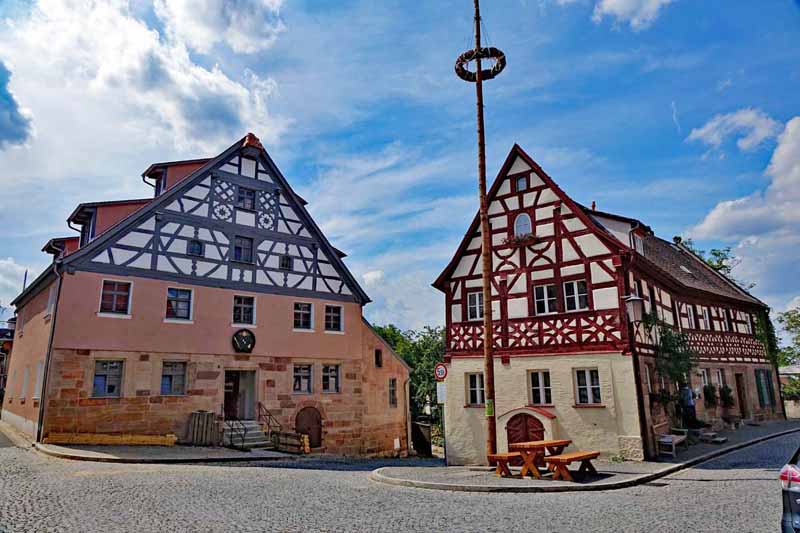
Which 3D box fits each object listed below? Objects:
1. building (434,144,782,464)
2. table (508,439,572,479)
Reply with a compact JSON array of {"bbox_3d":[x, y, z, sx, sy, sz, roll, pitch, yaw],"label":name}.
[{"bbox_3d":[10.333,2.512,24.082,7.947,10.686,19.379,-13,-18,42],"label":"building"},{"bbox_3d":[3.642,4.826,13.408,0.827,0.758,2.039,-13,-19,38],"label":"table"}]

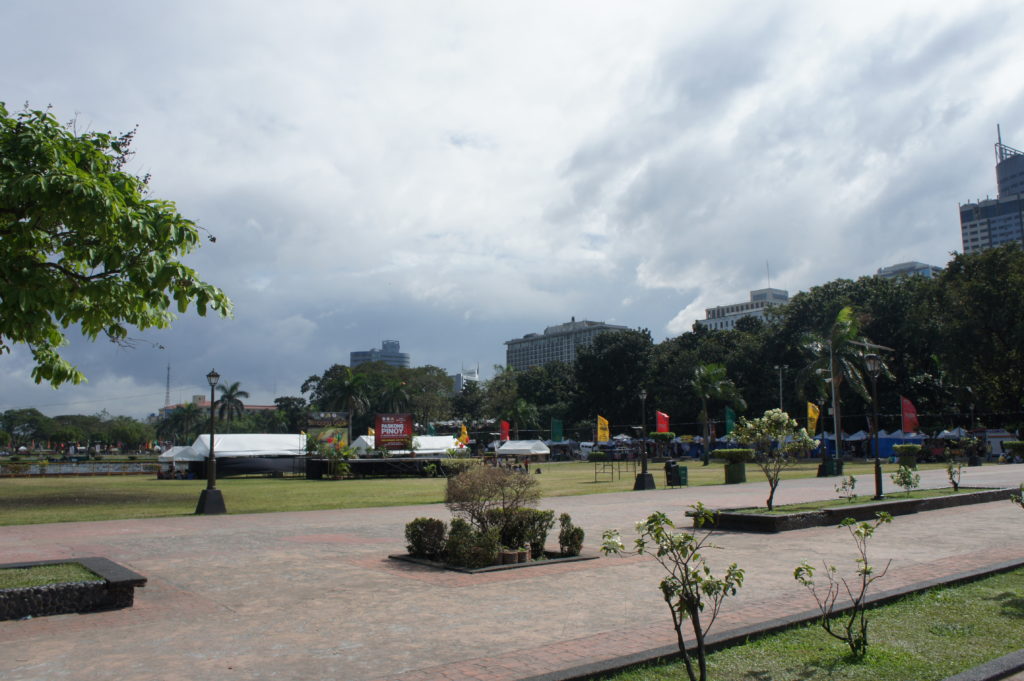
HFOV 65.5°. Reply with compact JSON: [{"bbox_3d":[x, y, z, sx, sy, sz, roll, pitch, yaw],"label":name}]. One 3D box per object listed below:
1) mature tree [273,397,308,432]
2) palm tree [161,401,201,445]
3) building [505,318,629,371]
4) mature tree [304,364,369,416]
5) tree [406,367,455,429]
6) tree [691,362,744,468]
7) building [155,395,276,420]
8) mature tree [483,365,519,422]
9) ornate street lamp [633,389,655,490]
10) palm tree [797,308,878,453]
[{"bbox_3d":[-38.450,15.260,138.400,6.300,11.040,6.300,1,-8,-15],"label":"mature tree"},{"bbox_3d":[-54.153,14.784,130.000,5.800,9.400,5.800,-1,-7,0],"label":"palm tree"},{"bbox_3d":[34.030,30.320,516.510,24.000,75.540,98.000,5,-9,-37],"label":"building"},{"bbox_3d":[-29.850,11.890,132.720,10.500,15.850,10.000,1,-8,-13],"label":"mature tree"},{"bbox_3d":[-12.870,11.330,125.650,8.200,14.510,8.200,0,-7,-6],"label":"tree"},{"bbox_3d":[17.270,6.170,67.290,4.700,8.580,4.700,-3,-8,14],"label":"tree"},{"bbox_3d":[-124.820,36.326,333.998,28.000,21.901,62.000,5,-9,-37],"label":"building"},{"bbox_3d":[-1.679,10.046,111.145,5.600,13.168,5.600,-1,-7,-1],"label":"mature tree"},{"bbox_3d":[6.052,4.548,36.731,0.680,4.569,0.680,5,-9,-37],"label":"ornate street lamp"},{"bbox_3d":[20.104,2.986,49.000,6.000,10.200,6.000,-1,-7,0],"label":"palm tree"}]

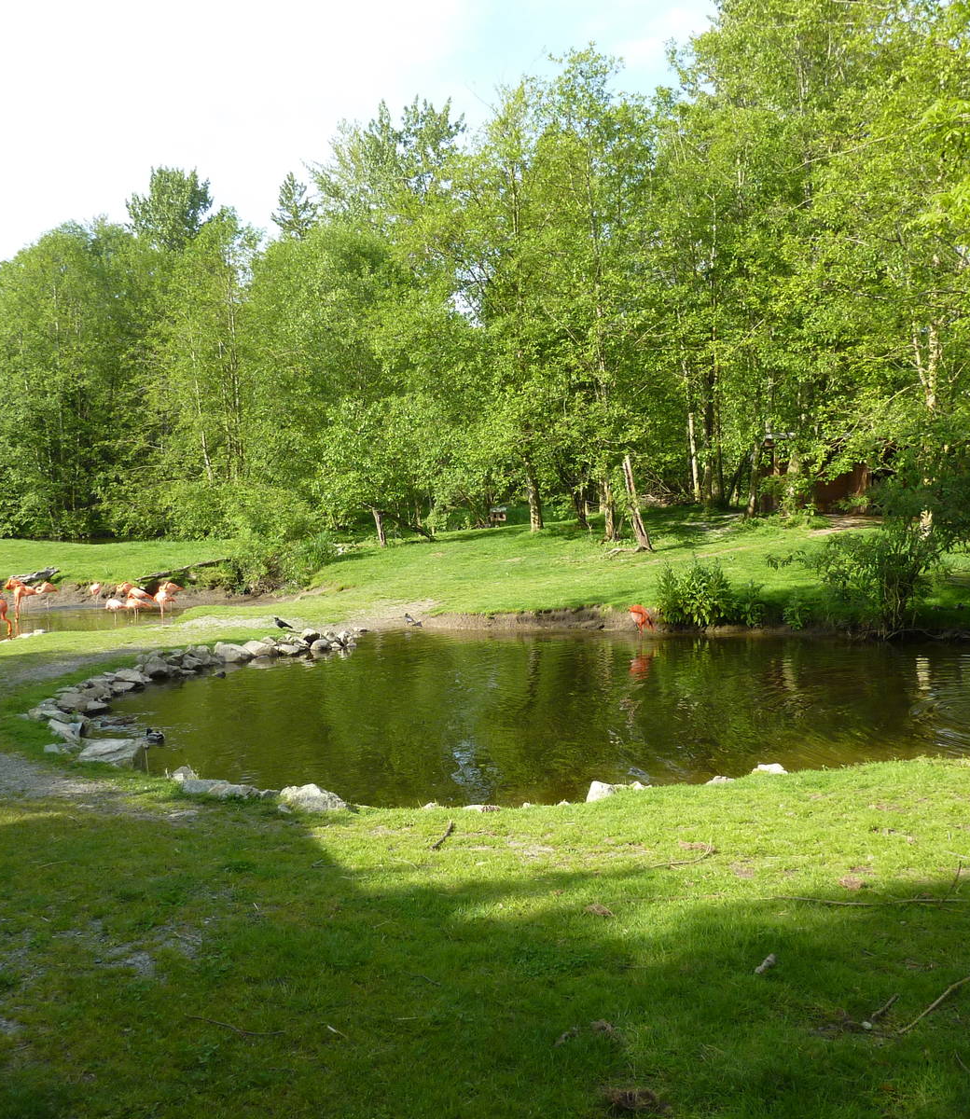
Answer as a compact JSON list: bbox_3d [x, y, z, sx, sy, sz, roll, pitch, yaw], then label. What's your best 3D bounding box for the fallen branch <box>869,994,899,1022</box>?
[{"bbox_3d":[1.451,1.618,3.898,0.028,0.040,0.306,1,2,39],"label":"fallen branch"}]

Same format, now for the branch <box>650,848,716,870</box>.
[{"bbox_3d":[1.129,1.655,5.936,0.614,0.035,0.109,-2,3,-44],"label":"branch"}]

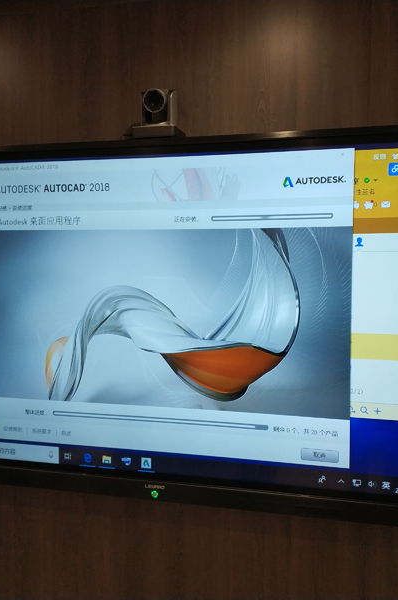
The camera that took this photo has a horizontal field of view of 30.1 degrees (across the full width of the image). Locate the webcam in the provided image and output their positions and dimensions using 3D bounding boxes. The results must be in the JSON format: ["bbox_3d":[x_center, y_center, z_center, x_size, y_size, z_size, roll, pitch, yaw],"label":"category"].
[{"bbox_3d":[-0.110,-0.512,2.054,0.127,0.138,0.115,1,4,17],"label":"webcam"}]

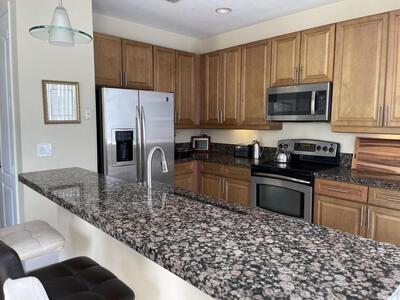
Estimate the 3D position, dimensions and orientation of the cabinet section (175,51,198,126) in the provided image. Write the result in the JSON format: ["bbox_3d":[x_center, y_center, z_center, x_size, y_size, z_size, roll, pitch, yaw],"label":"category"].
[{"bbox_3d":[-0.306,-0.913,4.570,0.416,1.065,0.320,-6,8,-44],"label":"cabinet section"}]

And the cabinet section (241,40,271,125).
[{"bbox_3d":[0.843,-0.861,4.011,0.320,1.065,0.462,-6,8,-44],"label":"cabinet section"}]

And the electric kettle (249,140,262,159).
[{"bbox_3d":[0.777,-0.003,4.138,0.192,0.253,0.131,0,6,0],"label":"electric kettle"}]

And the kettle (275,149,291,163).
[{"bbox_3d":[1.051,0.066,3.816,0.207,0.182,0.182,3,7,28],"label":"kettle"}]

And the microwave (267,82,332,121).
[{"bbox_3d":[1.205,-0.542,3.492,0.405,0.414,0.762,-6,8,-43],"label":"microwave"}]

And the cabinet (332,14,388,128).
[{"bbox_3d":[1.663,-0.736,3.054,0.319,1.081,0.471,-6,8,-43],"label":"cabinet"}]

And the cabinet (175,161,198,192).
[{"bbox_3d":[-0.422,0.591,4.330,0.529,0.885,0.609,-6,8,-43],"label":"cabinet"}]

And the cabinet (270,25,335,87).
[{"bbox_3d":[1.234,-1.038,3.473,0.319,0.566,0.769,-6,8,-43],"label":"cabinet"}]

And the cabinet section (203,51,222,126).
[{"bbox_3d":[0.291,-0.915,4.572,0.320,1.065,0.373,-6,8,-44],"label":"cabinet section"}]

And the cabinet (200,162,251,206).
[{"bbox_3d":[0.521,0.607,4.182,0.609,0.885,0.910,-6,8,-43],"label":"cabinet"}]

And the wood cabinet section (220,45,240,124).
[{"bbox_3d":[0.551,-0.890,4.308,0.320,1.065,0.372,-6,8,-44],"label":"wood cabinet section"}]

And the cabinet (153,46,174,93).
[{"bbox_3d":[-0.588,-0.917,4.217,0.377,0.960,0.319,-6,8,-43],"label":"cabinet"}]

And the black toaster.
[{"bbox_3d":[0.648,0.017,4.292,0.177,0.182,0.258,-6,8,-43],"label":"black toaster"}]

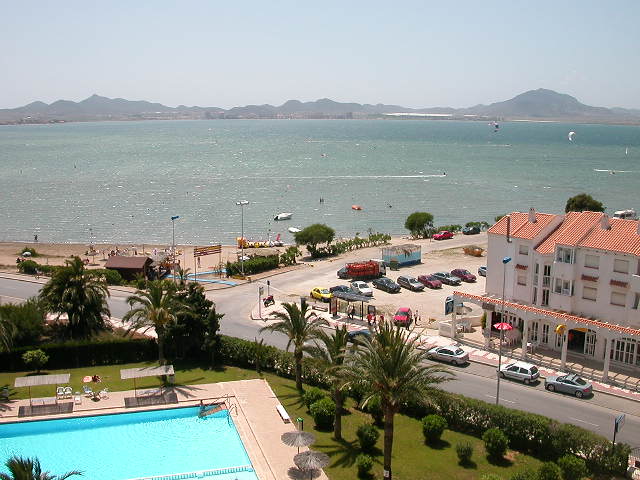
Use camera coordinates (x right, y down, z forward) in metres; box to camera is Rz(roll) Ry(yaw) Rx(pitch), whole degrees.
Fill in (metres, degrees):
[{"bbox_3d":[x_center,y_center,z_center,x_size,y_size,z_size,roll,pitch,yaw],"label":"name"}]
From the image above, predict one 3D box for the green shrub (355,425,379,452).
[{"bbox_3d":[3.448,14.225,49.147,1.600,1.800,1.600,0,10,0],"label":"green shrub"}]

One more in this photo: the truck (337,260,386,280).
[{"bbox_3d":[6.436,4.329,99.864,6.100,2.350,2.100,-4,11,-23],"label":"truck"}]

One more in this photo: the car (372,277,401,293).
[{"bbox_3d":[8.971,6.178,92.169,1.700,1.400,4.350,-6,12,-32],"label":"car"}]

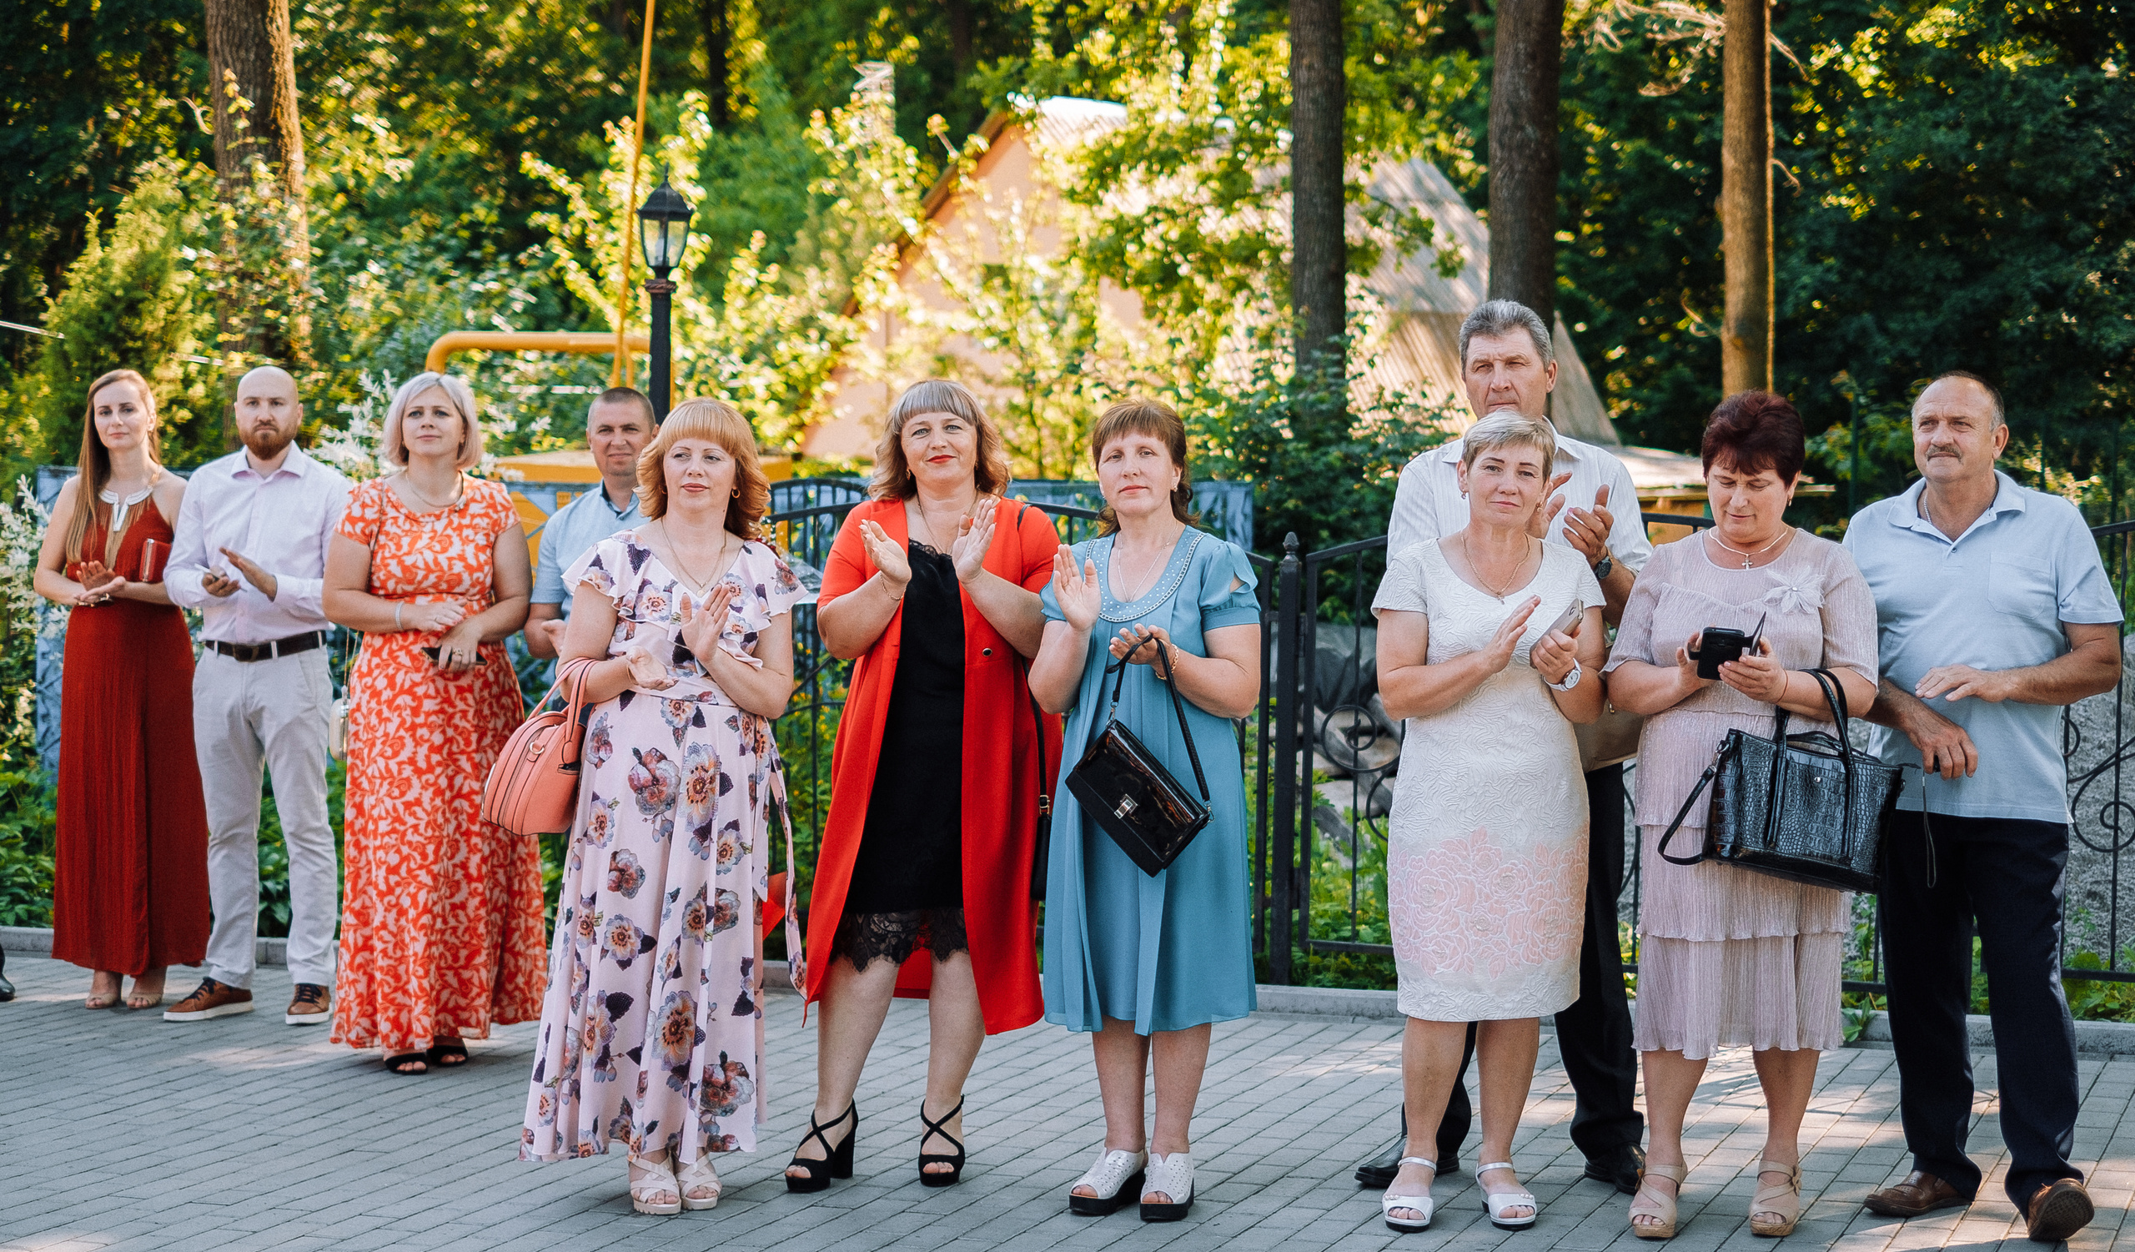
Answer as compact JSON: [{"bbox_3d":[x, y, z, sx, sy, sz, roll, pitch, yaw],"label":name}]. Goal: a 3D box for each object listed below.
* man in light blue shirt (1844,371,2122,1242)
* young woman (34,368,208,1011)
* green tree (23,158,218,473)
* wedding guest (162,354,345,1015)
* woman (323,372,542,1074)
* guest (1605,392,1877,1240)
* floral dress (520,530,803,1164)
[{"bbox_3d":[1.854,0.356,6.380,0.560,1.726,0.440,2,3,26],"label":"man in light blue shirt"},{"bbox_3d":[-2.632,0.166,8.741,0.470,1.760,0.420,1,3,6],"label":"young woman"},{"bbox_3d":[-3.614,-0.421,12.000,0.880,2.703,0.880,0,3,0],"label":"green tree"},{"bbox_3d":[-2.251,0.190,8.720,0.520,1.803,0.400,0,3,0],"label":"wedding guest"},{"bbox_3d":[-1.584,0.234,7.835,0.550,1.730,0.470,0,3,0],"label":"woman"},{"bbox_3d":[1.343,0.373,6.270,0.550,1.663,0.460,1,3,8],"label":"guest"},{"bbox_3d":[-0.840,0.455,6.530,0.560,1.301,0.430,0,3,-10],"label":"floral dress"}]

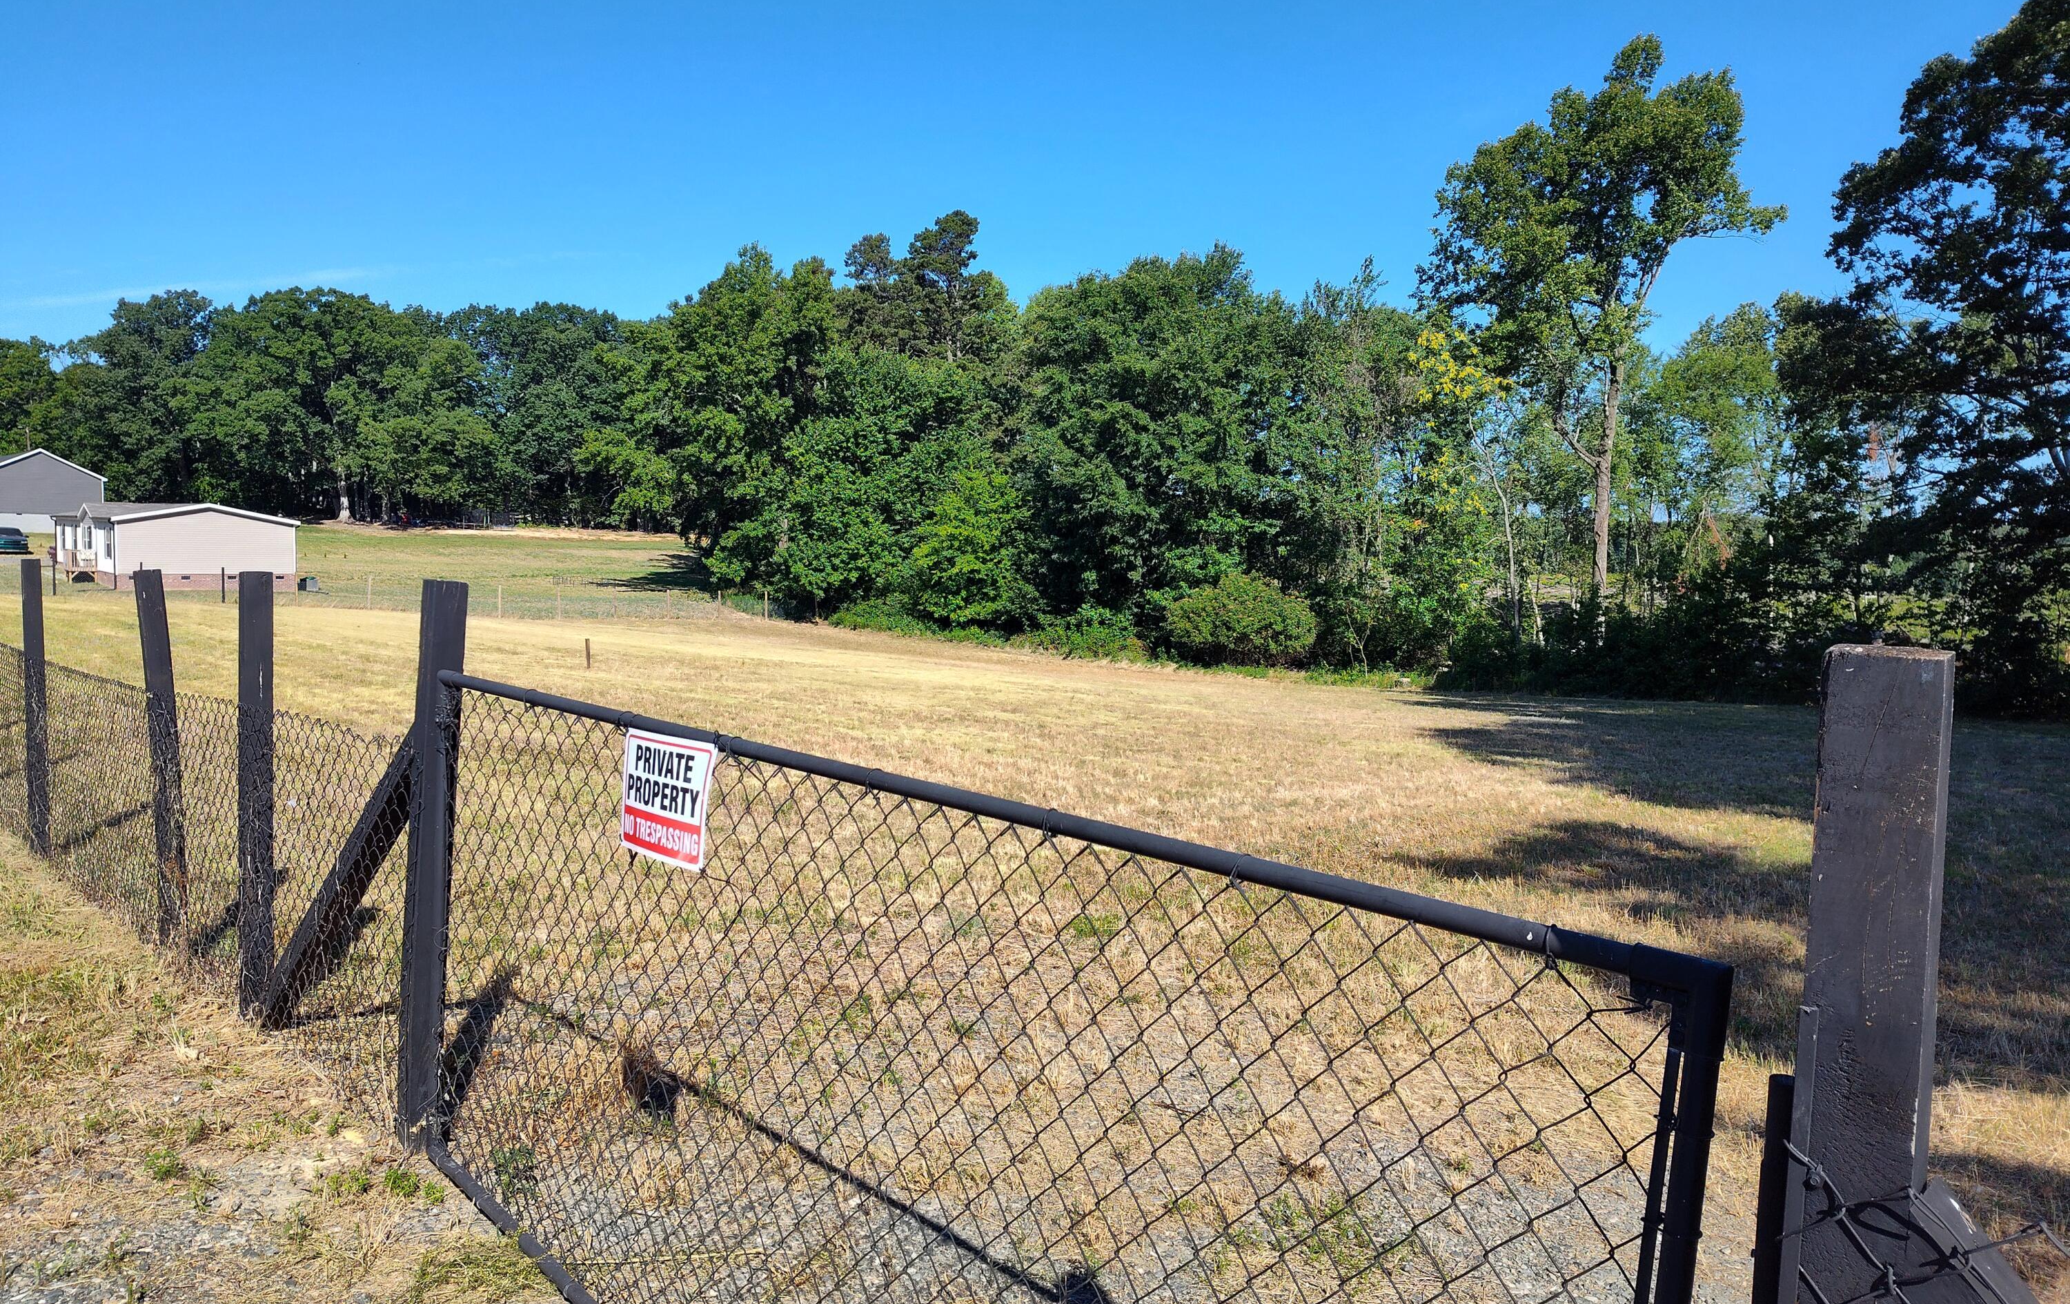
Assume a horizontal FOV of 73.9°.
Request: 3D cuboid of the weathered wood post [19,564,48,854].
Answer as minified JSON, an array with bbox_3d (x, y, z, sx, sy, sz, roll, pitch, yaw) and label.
[{"bbox_3d":[-5.099,0.280,7.021,0.088,1.498,0.088,-3,6,-45],"label":"weathered wood post"}]

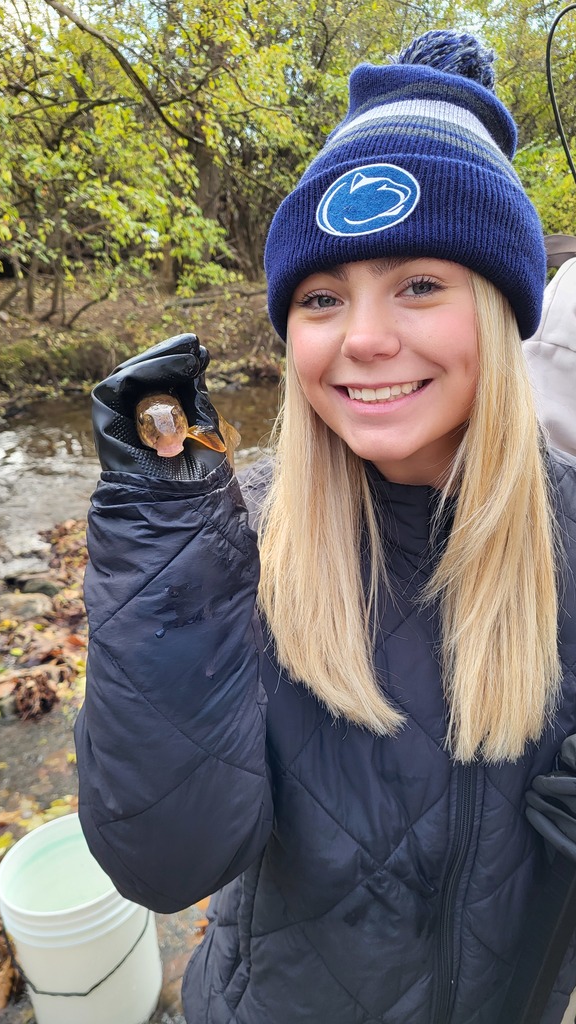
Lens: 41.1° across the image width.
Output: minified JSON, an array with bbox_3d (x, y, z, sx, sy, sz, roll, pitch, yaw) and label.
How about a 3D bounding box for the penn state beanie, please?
[{"bbox_3d":[0.097,-0.250,0.590,0.198,0.265,0.230,0,-12,20],"label":"penn state beanie"}]

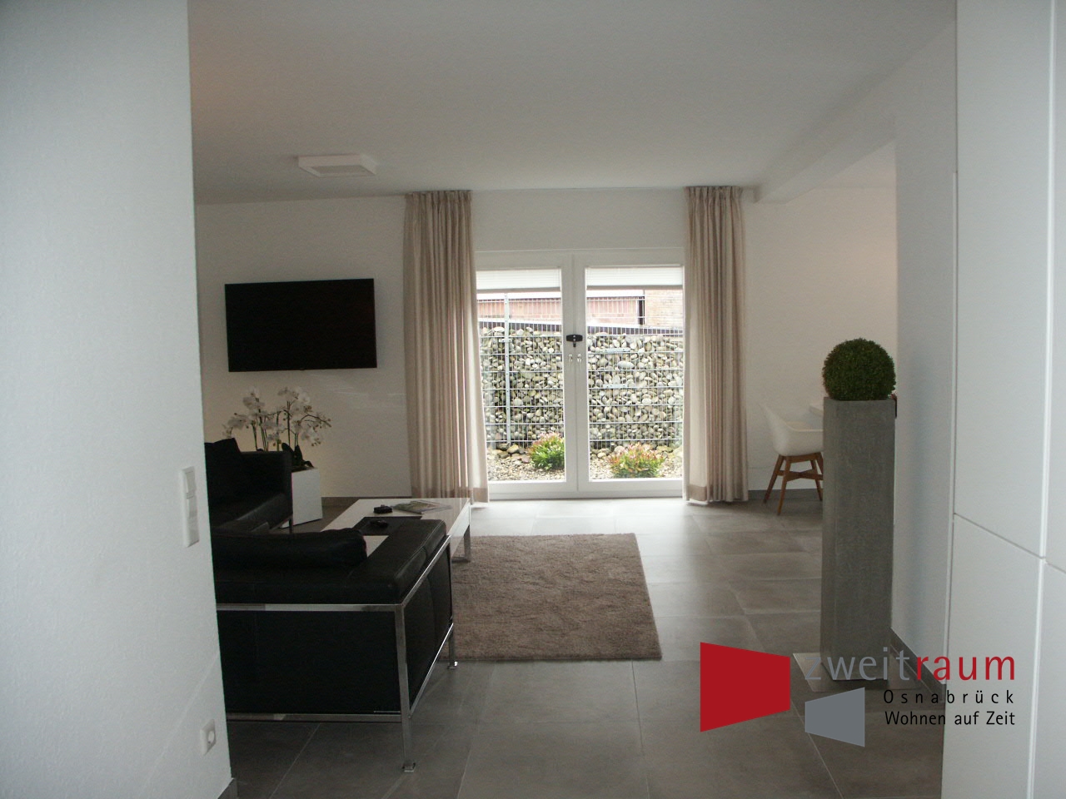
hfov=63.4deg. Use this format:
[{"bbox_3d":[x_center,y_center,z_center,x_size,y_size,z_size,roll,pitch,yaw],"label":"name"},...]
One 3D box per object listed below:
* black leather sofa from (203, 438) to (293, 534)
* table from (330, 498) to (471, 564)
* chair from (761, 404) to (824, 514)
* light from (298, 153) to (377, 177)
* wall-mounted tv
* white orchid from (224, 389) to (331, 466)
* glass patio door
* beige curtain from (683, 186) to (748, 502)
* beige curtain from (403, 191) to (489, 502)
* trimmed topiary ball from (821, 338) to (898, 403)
[{"bbox_3d":[-2.154,0.721,5.168,0.880,0.720,1.850,-1,5,4],"label":"black leather sofa"},{"bbox_3d":[-0.791,0.889,4.734,0.730,0.400,1.450,-1,5,4],"label":"table"},{"bbox_3d":[2.092,0.443,6.711,0.600,0.830,0.620,-1,5,4],"label":"chair"},{"bbox_3d":[-1.275,-1.527,5.653,0.400,0.070,0.380,-1,5,4],"label":"light"},{"bbox_3d":[-1.946,-0.617,7.213,1.280,0.740,0.060,-1,5,4],"label":"wall-mounted tv"},{"bbox_3d":[-1.989,0.223,6.692,0.780,0.630,0.500,-1,5,4],"label":"white orchid"},{"bbox_3d":[0.362,-0.195,7.250,1.980,2.110,0.120,-1,5,4],"label":"glass patio door"},{"bbox_3d":[1.482,-0.433,6.943,0.520,2.560,0.200,-1,5,4],"label":"beige curtain"},{"bbox_3d":[-0.725,-0.405,7.086,0.640,2.580,0.190,-1,5,4],"label":"beige curtain"},{"bbox_3d":[1.310,-0.114,3.460,0.290,0.275,0.290,-1,5,4],"label":"trimmed topiary ball"}]

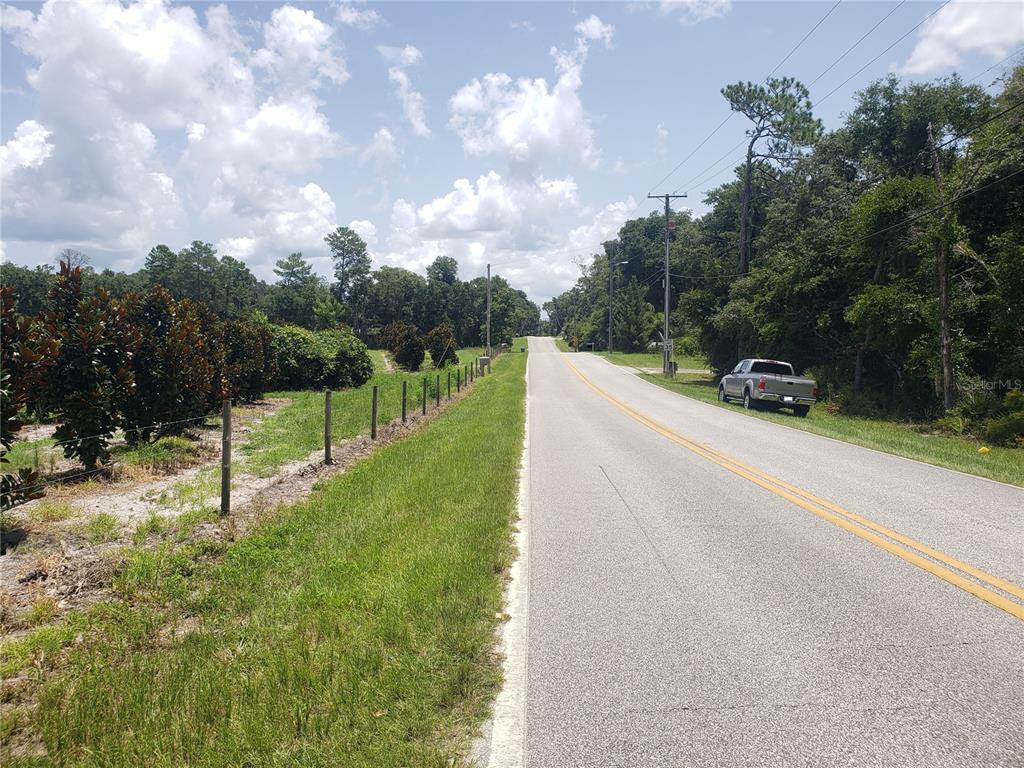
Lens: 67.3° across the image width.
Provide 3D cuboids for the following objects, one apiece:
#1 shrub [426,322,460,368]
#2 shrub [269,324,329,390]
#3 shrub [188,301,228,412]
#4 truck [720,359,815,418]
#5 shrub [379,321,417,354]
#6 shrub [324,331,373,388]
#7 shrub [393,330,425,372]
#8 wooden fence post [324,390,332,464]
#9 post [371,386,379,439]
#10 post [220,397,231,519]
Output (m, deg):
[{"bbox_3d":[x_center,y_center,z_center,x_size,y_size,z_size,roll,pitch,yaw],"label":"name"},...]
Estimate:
[{"bbox_3d":[-4.988,-2.803,56.000,2.450,3.300,2.400,0,2,0],"label":"shrub"},{"bbox_3d":[-10.271,-1.275,37.000,2.900,3.150,2.700,0,2,0],"label":"shrub"},{"bbox_3d":[-9.196,-0.807,23.000,1.600,3.350,1.600,0,1,1],"label":"shrub"},{"bbox_3d":[8.980,0.020,27.400,1.970,1.810,5.600,6,3,1],"label":"truck"},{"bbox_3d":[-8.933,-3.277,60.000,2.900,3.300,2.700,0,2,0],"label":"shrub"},{"bbox_3d":[-8.607,-1.274,40.000,2.700,3.050,2.700,0,1,1],"label":"shrub"},{"bbox_3d":[-7.597,-2.409,57.000,2.500,3.100,2.400,0,2,0],"label":"shrub"},{"bbox_3d":[-2.959,0.705,12.400,0.095,1.200,0.095,0,1,1],"label":"wooden fence post"},{"bbox_3d":[-2.993,0.629,16.800,0.095,1.190,0.095,0,1,1],"label":"post"},{"bbox_3d":[-3.012,0.777,8.100,0.095,1.210,0.095,1,1,1],"label":"post"}]

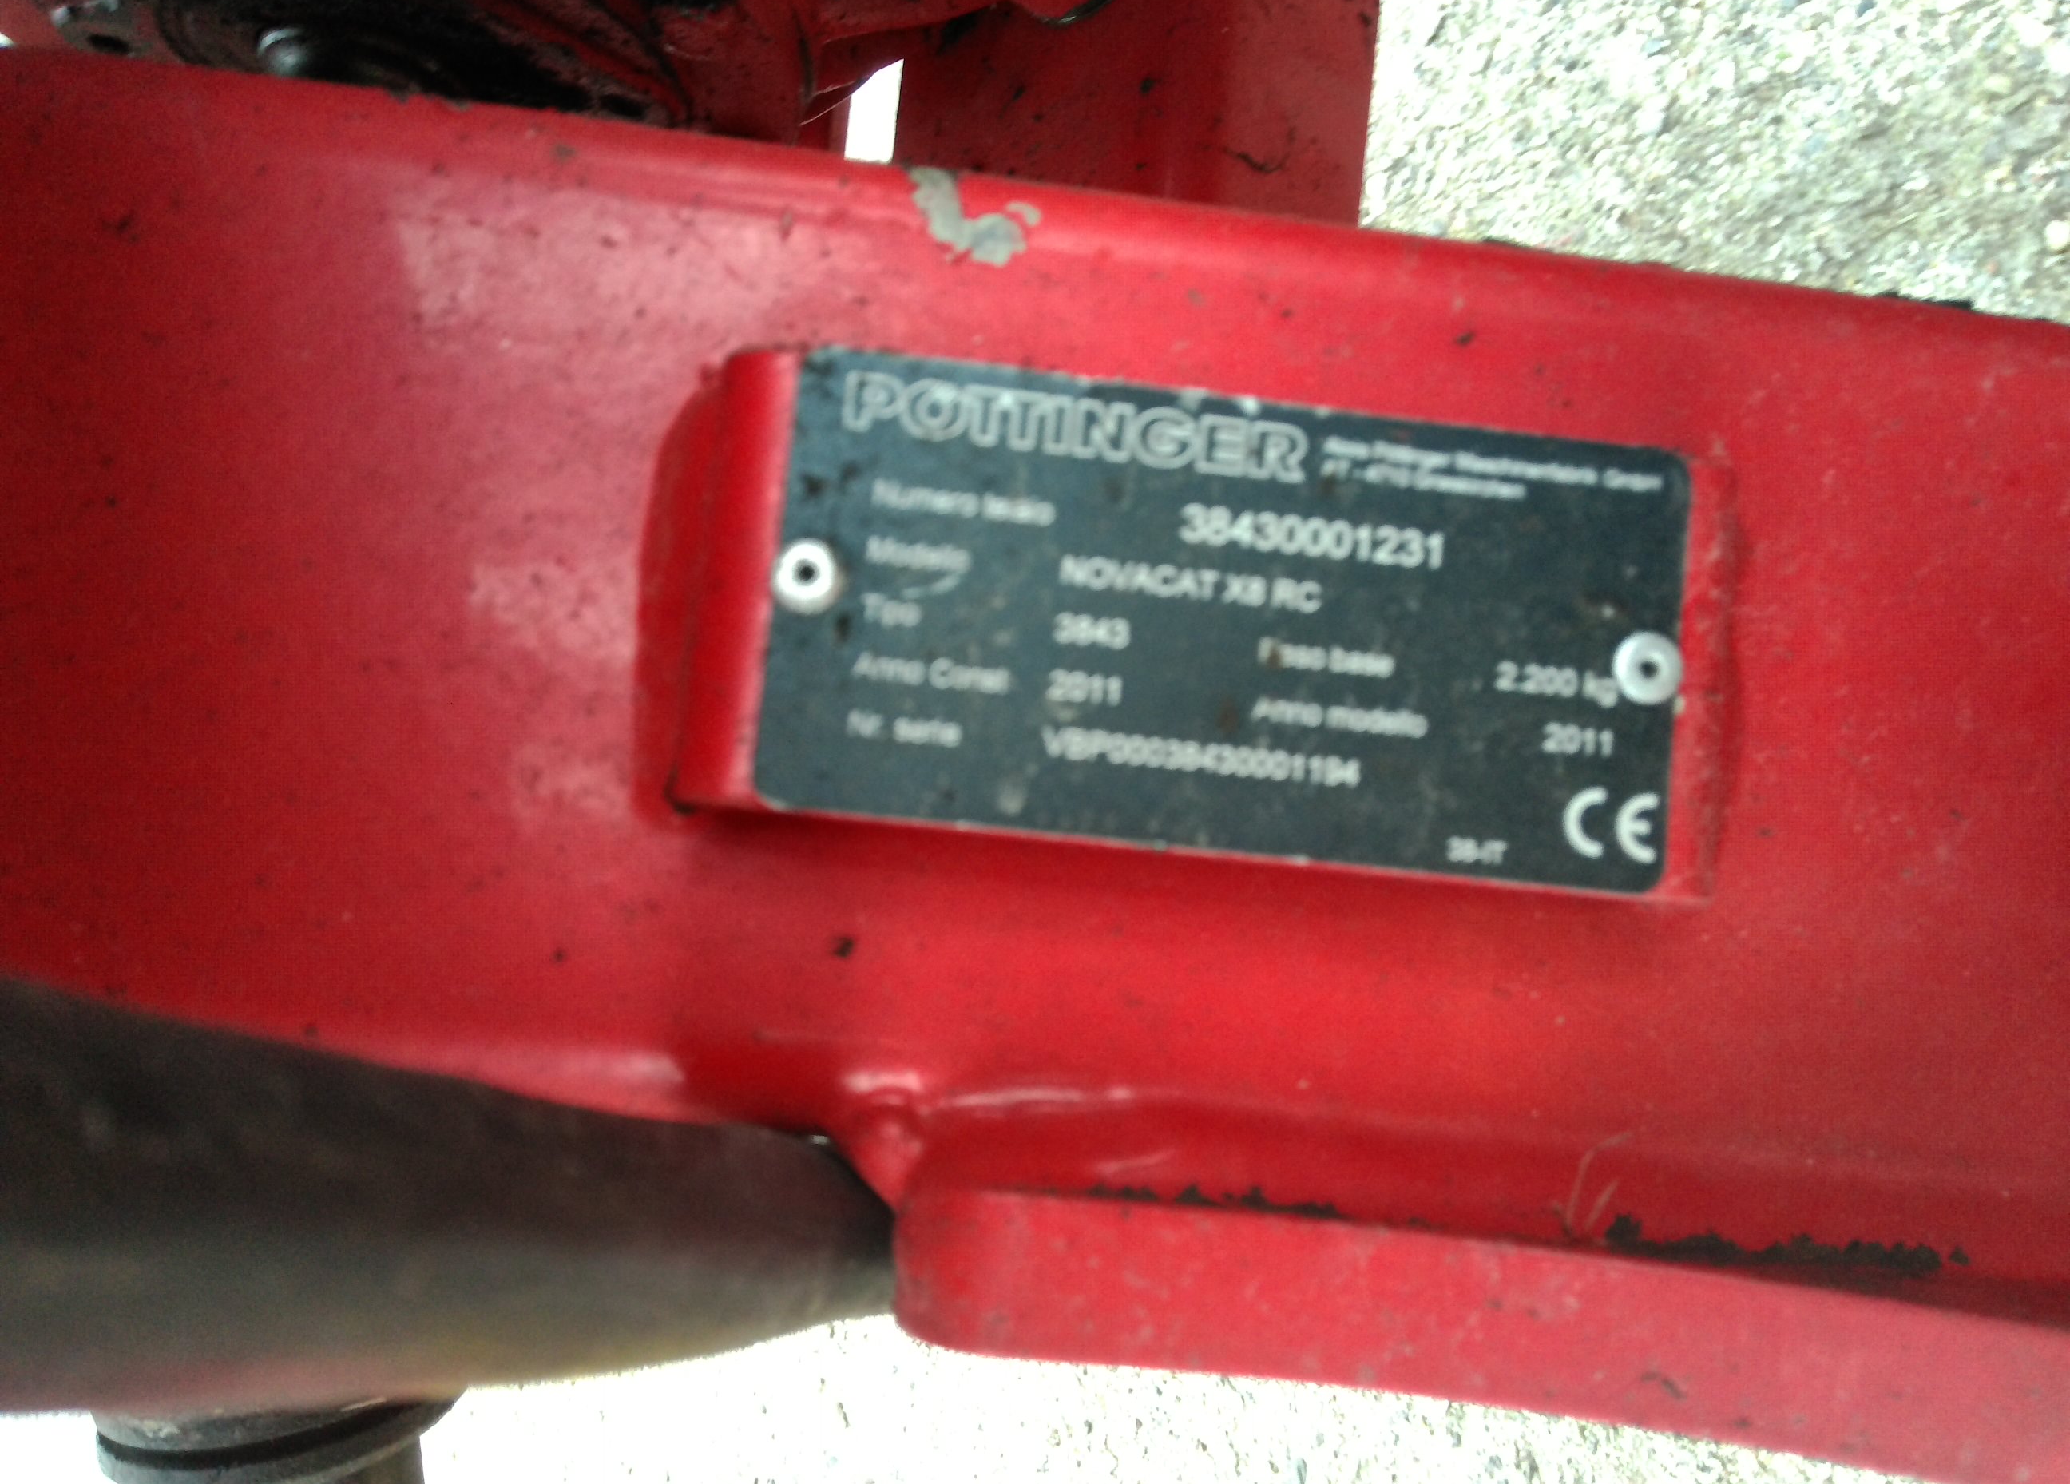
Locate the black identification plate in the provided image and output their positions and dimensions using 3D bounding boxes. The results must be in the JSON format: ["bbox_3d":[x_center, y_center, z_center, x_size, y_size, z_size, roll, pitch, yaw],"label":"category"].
[{"bbox_3d":[0.023,-0.013,0.173,0.102,0.002,0.051,6,85,-4],"label":"black identification plate"}]

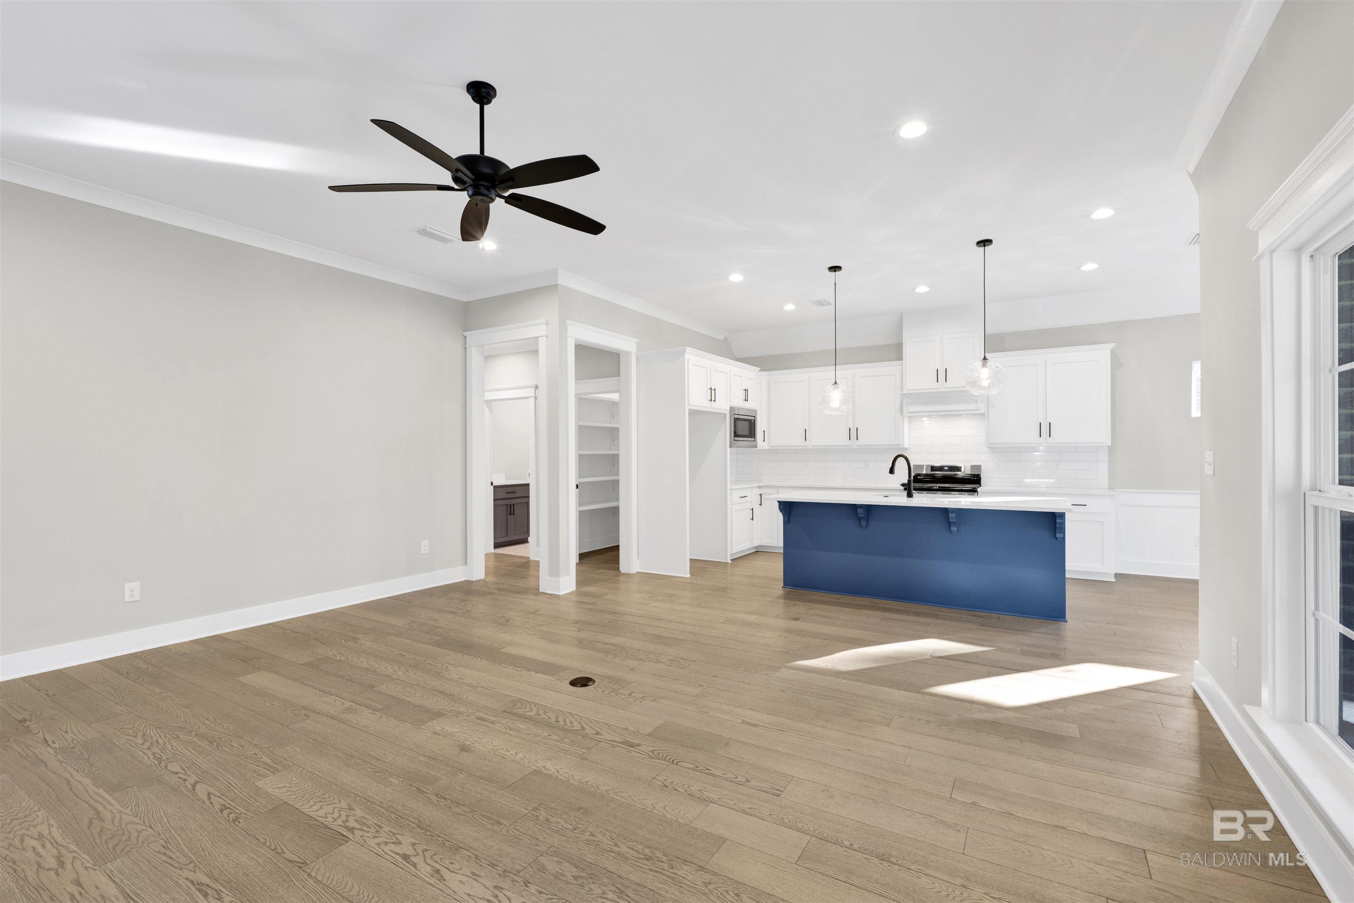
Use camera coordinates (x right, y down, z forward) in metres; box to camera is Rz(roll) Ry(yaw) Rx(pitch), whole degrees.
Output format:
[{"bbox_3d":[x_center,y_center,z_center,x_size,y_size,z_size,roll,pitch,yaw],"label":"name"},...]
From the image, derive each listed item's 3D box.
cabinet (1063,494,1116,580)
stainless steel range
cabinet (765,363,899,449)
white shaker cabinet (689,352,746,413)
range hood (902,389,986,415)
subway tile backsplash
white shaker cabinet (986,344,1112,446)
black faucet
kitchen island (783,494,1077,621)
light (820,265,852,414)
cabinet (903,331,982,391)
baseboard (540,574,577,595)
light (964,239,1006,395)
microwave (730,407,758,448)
[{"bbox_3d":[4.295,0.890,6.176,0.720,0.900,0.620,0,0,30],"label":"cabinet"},{"bbox_3d":[3.150,0.751,6.655,0.765,1.180,0.690,0,0,30],"label":"stainless steel range"},{"bbox_3d":[2.090,-0.558,7.476,1.760,1.070,0.345,0,0,30],"label":"cabinet"},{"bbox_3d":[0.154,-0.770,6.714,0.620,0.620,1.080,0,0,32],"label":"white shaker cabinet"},{"bbox_3d":[3.221,-0.559,6.807,0.900,0.280,0.400,0,0,30],"label":"range hood"},{"bbox_3d":[2.834,-0.019,7.353,4.460,0.920,0.025,0,0,30],"label":"subway tile backsplash"},{"bbox_3d":[4.186,-0.590,6.406,1.150,1.060,0.340,0,0,30],"label":"white shaker cabinet"},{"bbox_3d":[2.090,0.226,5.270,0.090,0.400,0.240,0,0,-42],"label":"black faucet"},{"bbox_3d":[2.183,0.888,5.257,2.420,0.915,1.060,0,0,30],"label":"kitchen island"},{"bbox_3d":[1.499,-1.031,5.330,0.295,1.390,0.295,0,0,30],"label":"light"},{"bbox_3d":[3.219,-1.044,6.785,0.885,0.690,0.360,0,0,30],"label":"cabinet"},{"bbox_3d":[-1.156,1.285,5.480,0.270,0.145,0.220,0,0,30],"label":"baseboard"},{"bbox_3d":[2.606,-1.130,4.770,0.342,1.311,0.342,0,0,30],"label":"light"},{"bbox_3d":[0.672,-0.293,7.296,0.420,0.500,0.760,0,0,32],"label":"microwave"}]

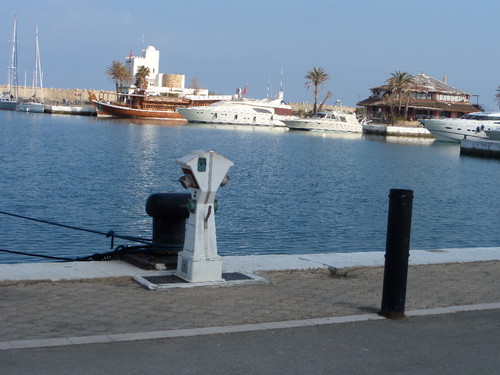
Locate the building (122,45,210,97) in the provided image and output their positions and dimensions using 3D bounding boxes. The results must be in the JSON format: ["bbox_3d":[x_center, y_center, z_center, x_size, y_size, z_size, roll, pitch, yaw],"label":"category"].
[{"bbox_3d":[-20.234,-26.413,217.000,19.500,14.500,12.000,2,5,-18],"label":"building"}]

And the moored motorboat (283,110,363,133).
[{"bbox_3d":[14.184,-12.630,174.000,14.600,3.900,4.400,2,5,-15],"label":"moored motorboat"}]

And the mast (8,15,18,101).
[{"bbox_3d":[-50.971,-28.018,193.000,0.300,18.300,0.300,2,5,-20],"label":"mast"}]

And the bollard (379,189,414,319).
[{"bbox_3d":[1.178,0.535,7.200,0.200,1.020,0.200,4,5,0],"label":"bollard"}]

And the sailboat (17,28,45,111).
[{"bbox_3d":[-45.732,-24.850,187.000,4.000,18.300,12.500,1,5,-25],"label":"sailboat"}]

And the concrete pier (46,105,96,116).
[{"bbox_3d":[-38.285,-16.317,191.000,11.000,1.900,6.000,3,5,-12],"label":"concrete pier"}]

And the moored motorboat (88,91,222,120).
[{"bbox_3d":[-20.154,-17.474,192.000,27.500,6.200,6.800,3,5,-10],"label":"moored motorboat"}]

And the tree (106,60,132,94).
[{"bbox_3d":[-29.810,-23.802,203.000,5.800,10.300,5.800,4,5,0],"label":"tree"}]

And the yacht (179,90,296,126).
[{"bbox_3d":[-2.715,-16.497,187.000,24.300,7.200,6.000,3,5,-12],"label":"yacht"}]

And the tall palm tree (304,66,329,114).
[{"bbox_3d":[14.698,-21.122,195.000,5.500,10.600,5.500,4,5,0],"label":"tall palm tree"}]

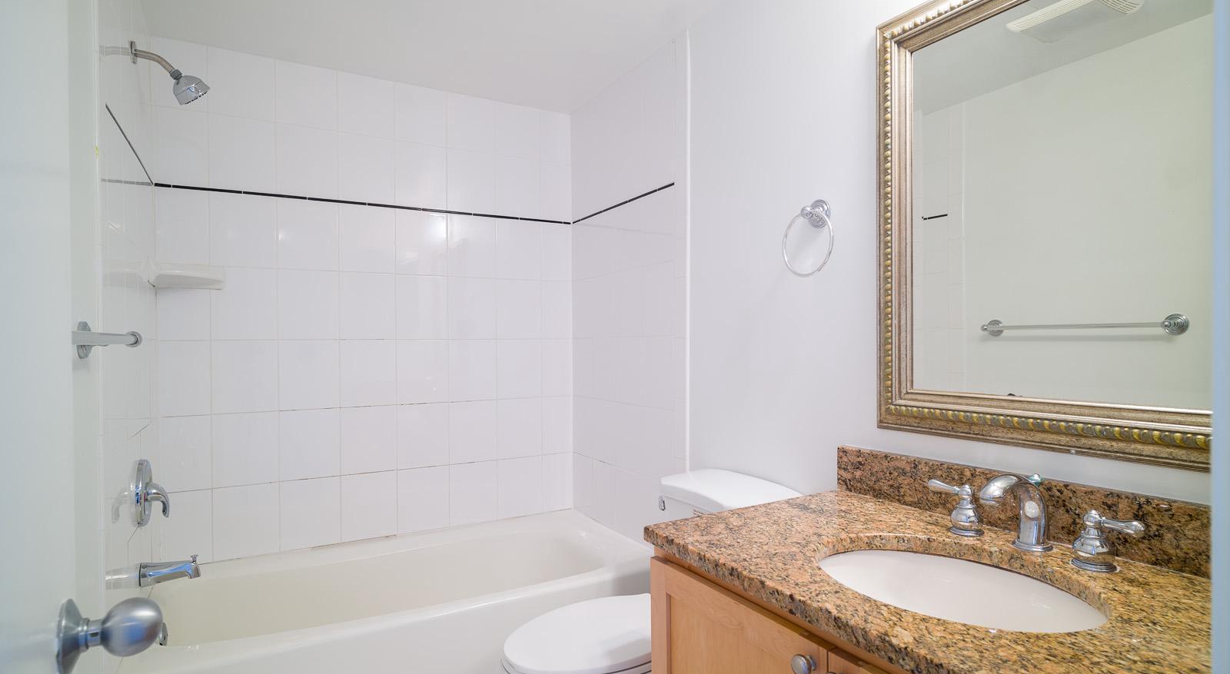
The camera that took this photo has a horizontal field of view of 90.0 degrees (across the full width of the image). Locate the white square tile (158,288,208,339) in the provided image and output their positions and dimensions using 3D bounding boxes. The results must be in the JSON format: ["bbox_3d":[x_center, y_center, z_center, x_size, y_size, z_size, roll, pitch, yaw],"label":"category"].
[{"bbox_3d":[-1.460,-0.115,2.088,0.151,0.253,0.010,0,-1,-28],"label":"white square tile"}]

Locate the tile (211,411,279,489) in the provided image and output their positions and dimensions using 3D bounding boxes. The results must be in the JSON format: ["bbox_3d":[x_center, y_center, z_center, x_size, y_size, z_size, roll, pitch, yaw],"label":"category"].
[{"bbox_3d":[-1.303,0.397,2.171,0.202,0.254,0.010,0,0,-29],"label":"tile"}]

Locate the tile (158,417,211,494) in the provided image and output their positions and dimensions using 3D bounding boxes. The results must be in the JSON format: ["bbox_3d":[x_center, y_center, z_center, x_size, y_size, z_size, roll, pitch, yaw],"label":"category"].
[{"bbox_3d":[-1.458,0.398,2.085,0.150,0.254,0.010,0,0,-29],"label":"tile"}]

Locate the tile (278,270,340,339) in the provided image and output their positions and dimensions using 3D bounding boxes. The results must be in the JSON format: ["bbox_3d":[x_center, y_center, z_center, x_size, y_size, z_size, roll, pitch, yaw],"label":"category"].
[{"bbox_3d":[-1.127,-0.114,2.269,0.201,0.252,0.010,0,0,-28],"label":"tile"}]

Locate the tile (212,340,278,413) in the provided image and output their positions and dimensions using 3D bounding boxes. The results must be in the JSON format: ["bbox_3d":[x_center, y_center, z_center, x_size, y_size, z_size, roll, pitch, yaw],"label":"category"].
[{"bbox_3d":[-1.301,0.140,2.169,0.200,0.253,0.010,0,-1,-28],"label":"tile"}]

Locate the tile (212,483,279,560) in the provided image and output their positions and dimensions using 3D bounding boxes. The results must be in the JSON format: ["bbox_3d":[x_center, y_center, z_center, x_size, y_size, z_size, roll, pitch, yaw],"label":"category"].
[{"bbox_3d":[-1.300,0.649,2.171,0.201,0.252,0.010,0,0,-28],"label":"tile"}]

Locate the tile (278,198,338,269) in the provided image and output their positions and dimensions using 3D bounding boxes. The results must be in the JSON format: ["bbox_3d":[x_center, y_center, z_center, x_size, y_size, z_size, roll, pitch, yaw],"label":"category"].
[{"bbox_3d":[-1.129,-0.372,2.269,0.202,0.254,0.010,0,0,-29],"label":"tile"}]

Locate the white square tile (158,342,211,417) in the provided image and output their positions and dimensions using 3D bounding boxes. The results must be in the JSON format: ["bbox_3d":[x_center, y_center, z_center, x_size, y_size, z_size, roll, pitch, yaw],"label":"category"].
[{"bbox_3d":[-1.460,0.142,2.087,0.150,0.252,0.010,0,0,-28],"label":"white square tile"}]

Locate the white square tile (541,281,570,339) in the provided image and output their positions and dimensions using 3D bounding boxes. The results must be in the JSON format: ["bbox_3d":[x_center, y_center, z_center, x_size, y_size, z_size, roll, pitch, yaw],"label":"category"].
[{"bbox_3d":[-0.260,-0.119,2.736,0.145,0.253,0.010,0,-1,-28],"label":"white square tile"}]

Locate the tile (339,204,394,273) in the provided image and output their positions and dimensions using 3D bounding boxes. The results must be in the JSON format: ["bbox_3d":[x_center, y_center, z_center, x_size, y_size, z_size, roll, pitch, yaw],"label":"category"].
[{"bbox_3d":[-0.947,-0.373,2.357,0.201,0.257,0.010,0,-1,-29],"label":"tile"}]

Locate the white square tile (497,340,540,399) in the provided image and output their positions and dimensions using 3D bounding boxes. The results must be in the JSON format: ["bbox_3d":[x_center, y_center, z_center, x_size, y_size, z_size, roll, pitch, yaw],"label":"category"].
[{"bbox_3d":[-0.415,0.136,2.662,0.202,0.254,0.010,0,0,-29],"label":"white square tile"}]

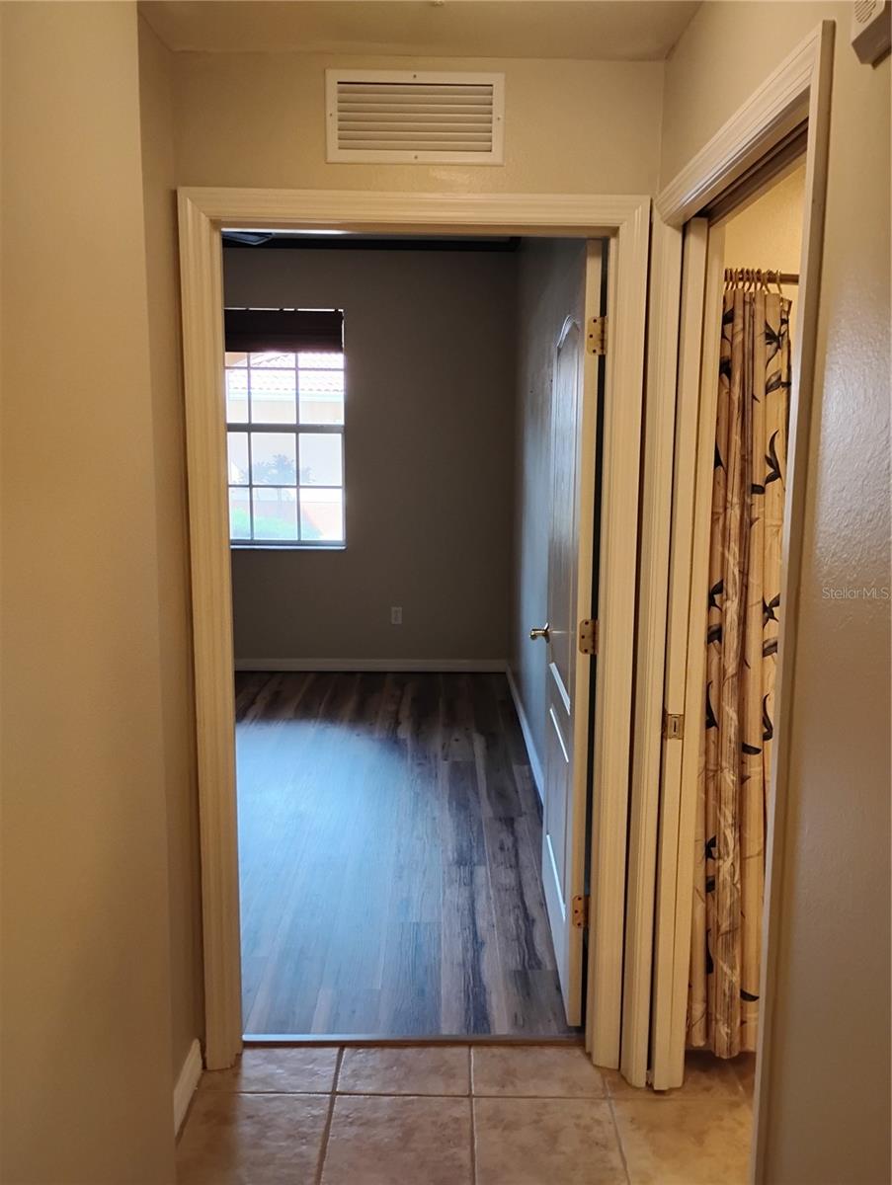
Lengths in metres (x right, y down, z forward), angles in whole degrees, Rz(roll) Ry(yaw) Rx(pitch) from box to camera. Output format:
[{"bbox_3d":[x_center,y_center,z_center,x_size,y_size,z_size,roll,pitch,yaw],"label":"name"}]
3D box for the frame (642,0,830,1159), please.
[{"bbox_3d":[0.521,0.252,1.812,0.135,2.110,0.965,0,9,0],"label":"frame"}]

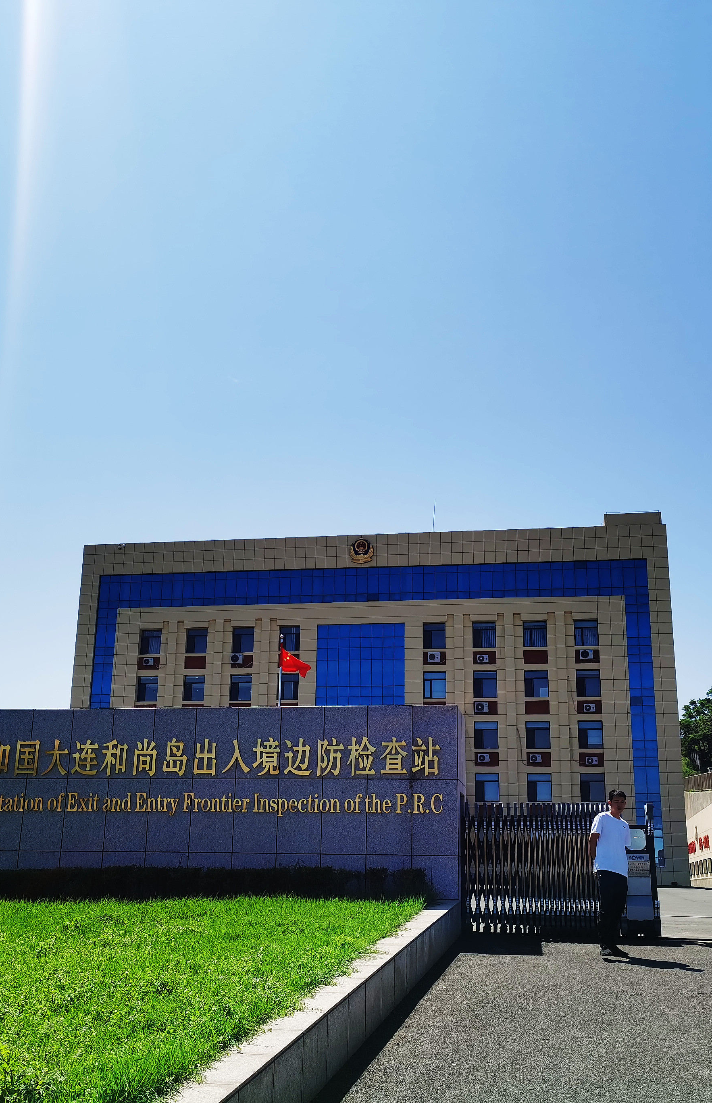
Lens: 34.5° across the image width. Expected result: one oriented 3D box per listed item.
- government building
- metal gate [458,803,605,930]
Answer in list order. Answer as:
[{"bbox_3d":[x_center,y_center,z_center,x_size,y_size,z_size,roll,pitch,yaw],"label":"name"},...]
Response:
[{"bbox_3d":[1.634,11.875,85.107,41.421,24.243,16.000,-2,-17,9],"label":"government building"},{"bbox_3d":[2.475,4.214,15.334,2.106,1.712,0.450,-1,-17,8],"label":"metal gate"}]

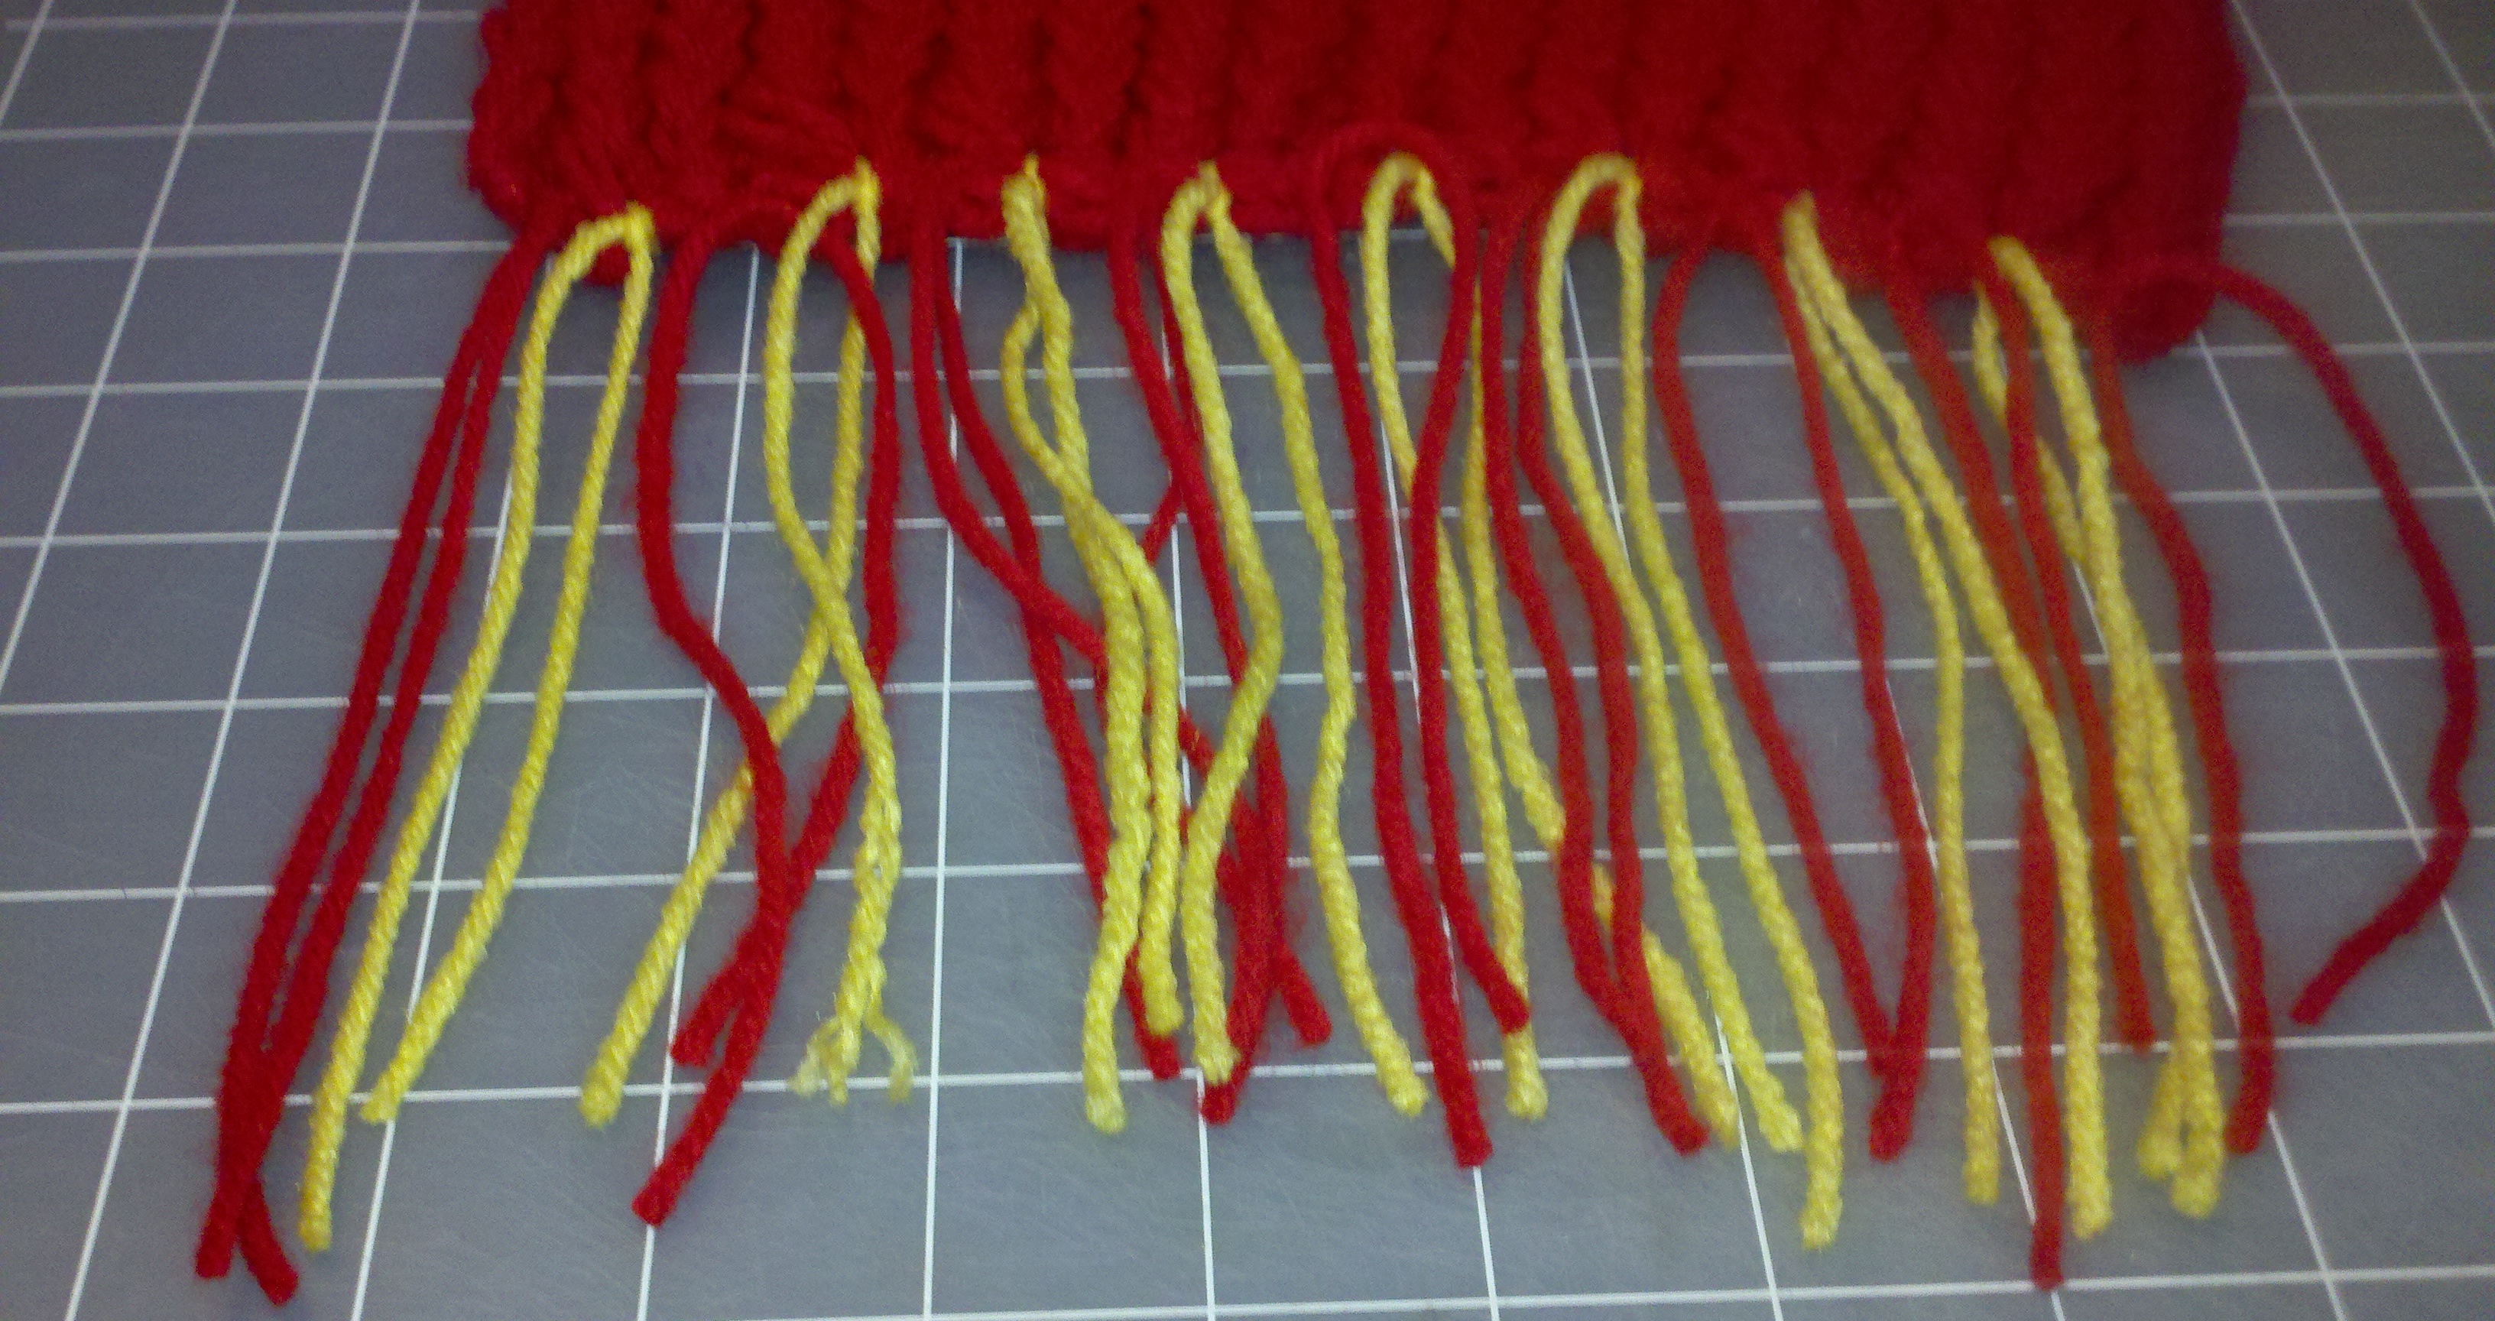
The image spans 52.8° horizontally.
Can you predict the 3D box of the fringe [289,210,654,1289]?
[{"bbox_3d":[-0.079,-0.001,0.265,0.015,0.011,0.135,1,50,-1],"label":"fringe"}]

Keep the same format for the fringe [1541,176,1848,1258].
[{"bbox_3d":[0.045,-0.005,0.272,0.016,0.011,0.145,-2,50,-3],"label":"fringe"}]

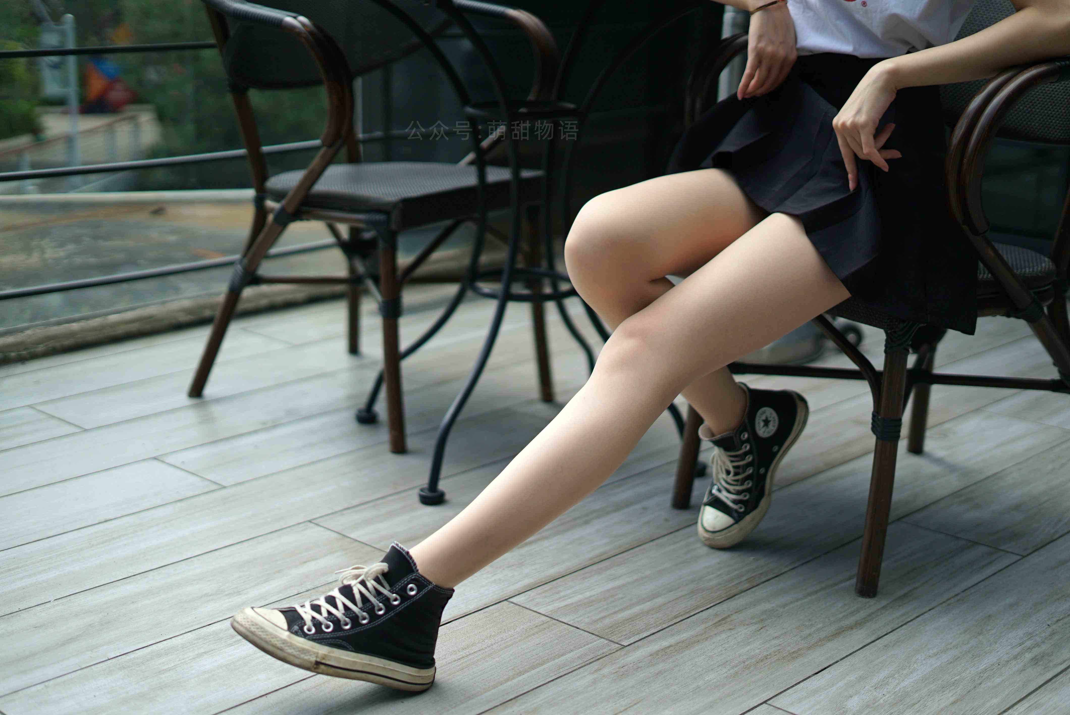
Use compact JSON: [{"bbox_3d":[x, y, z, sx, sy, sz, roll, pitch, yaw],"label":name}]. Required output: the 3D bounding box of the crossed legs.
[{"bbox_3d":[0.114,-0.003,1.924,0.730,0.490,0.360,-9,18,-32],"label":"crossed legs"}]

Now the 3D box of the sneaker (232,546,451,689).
[{"bbox_3d":[-0.211,0.291,1.721,0.274,0.157,0.100,16,8,-25],"label":"sneaker"}]

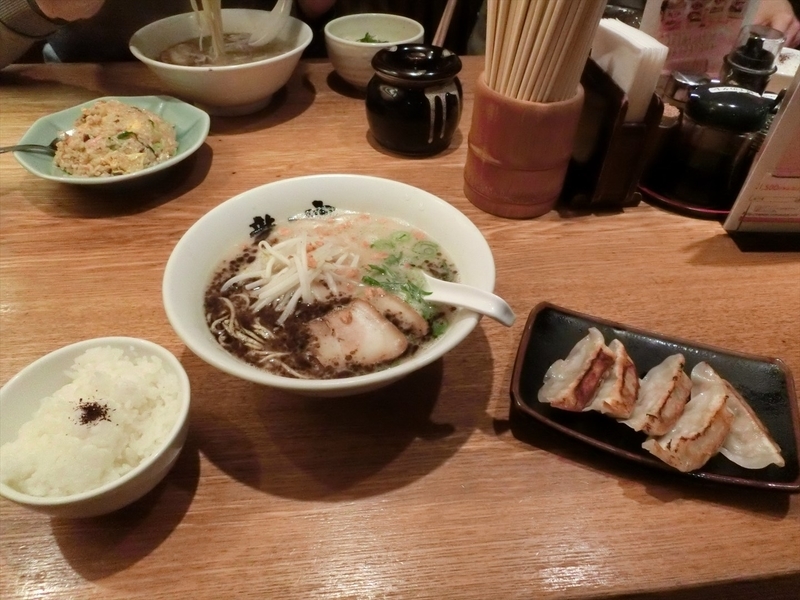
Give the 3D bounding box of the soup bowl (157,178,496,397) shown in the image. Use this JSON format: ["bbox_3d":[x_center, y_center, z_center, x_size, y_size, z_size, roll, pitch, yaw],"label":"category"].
[{"bbox_3d":[-0.044,0.004,0.399,0.207,0.081,0.207,1,43,-1],"label":"soup bowl"}]

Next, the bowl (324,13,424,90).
[{"bbox_3d":[-0.032,-0.320,0.756,0.123,0.065,0.123,1,43,-1],"label":"bowl"}]

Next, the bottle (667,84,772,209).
[{"bbox_3d":[0.310,-0.153,0.565,0.087,0.090,0.087,2,43,0],"label":"bottle"}]

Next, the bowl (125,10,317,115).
[{"bbox_3d":[-0.204,-0.276,0.693,0.201,0.077,0.201,1,43,-1],"label":"bowl"}]

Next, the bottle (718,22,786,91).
[{"bbox_3d":[0.356,-0.220,0.615,0.060,0.122,0.060,2,43,0],"label":"bottle"}]

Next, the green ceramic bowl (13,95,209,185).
[{"bbox_3d":[-0.282,-0.151,0.583,0.175,0.042,0.178,2,43,0],"label":"green ceramic bowl"}]

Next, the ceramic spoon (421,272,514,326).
[{"bbox_3d":[0.024,-0.005,0.384,0.042,0.038,0.145,-27,34,-27],"label":"ceramic spoon"}]

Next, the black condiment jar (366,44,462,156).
[{"bbox_3d":[0.018,-0.216,0.626,0.104,0.094,0.104,1,43,-1],"label":"black condiment jar"}]

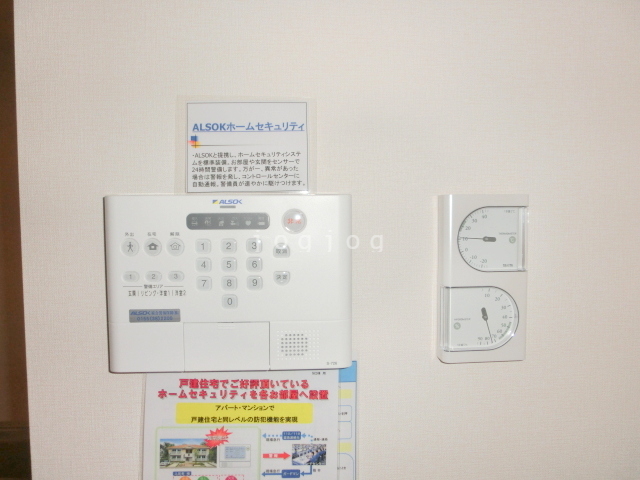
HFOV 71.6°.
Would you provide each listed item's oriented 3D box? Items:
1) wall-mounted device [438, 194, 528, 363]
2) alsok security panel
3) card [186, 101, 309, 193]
[{"bbox_3d":[0.173,0.041,0.474,0.085,0.175,0.027,0,3,-2],"label":"wall-mounted device"},{"bbox_3d":[-0.089,0.043,0.449,0.241,0.176,0.030,0,3,-3],"label":"alsok security panel"},{"bbox_3d":[-0.076,-0.098,0.469,0.126,0.095,0.005,0,3,-2],"label":"card"}]

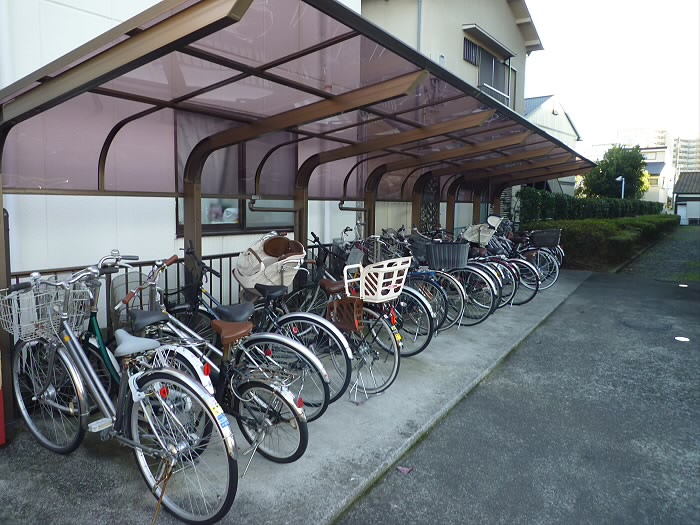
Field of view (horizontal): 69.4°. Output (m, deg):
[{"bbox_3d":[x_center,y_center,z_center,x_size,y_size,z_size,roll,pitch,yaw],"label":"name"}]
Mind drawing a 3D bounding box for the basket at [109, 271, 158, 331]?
[{"bbox_3d":[-1.250,0.222,2.930,0.250,0.255,0.330,0,7,-10],"label":"basket"}]

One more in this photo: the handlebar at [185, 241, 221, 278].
[{"bbox_3d":[-1.021,-0.030,3.524,0.140,0.100,0.550,-2,30,-40],"label":"handlebar"}]

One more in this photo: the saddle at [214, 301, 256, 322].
[{"bbox_3d":[-0.736,0.303,3.195,0.265,0.115,0.190,3,14,23],"label":"saddle"}]

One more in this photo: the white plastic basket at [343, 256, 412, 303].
[{"bbox_3d":[0.202,0.114,3.538,0.310,0.270,0.410,5,8,31],"label":"white plastic basket"}]

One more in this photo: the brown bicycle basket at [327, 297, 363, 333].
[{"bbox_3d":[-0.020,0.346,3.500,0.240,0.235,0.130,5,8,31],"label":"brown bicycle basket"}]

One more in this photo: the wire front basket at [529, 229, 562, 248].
[{"bbox_3d":[3.237,-0.396,8.348,0.400,0.260,0.310,6,9,37],"label":"wire front basket"}]

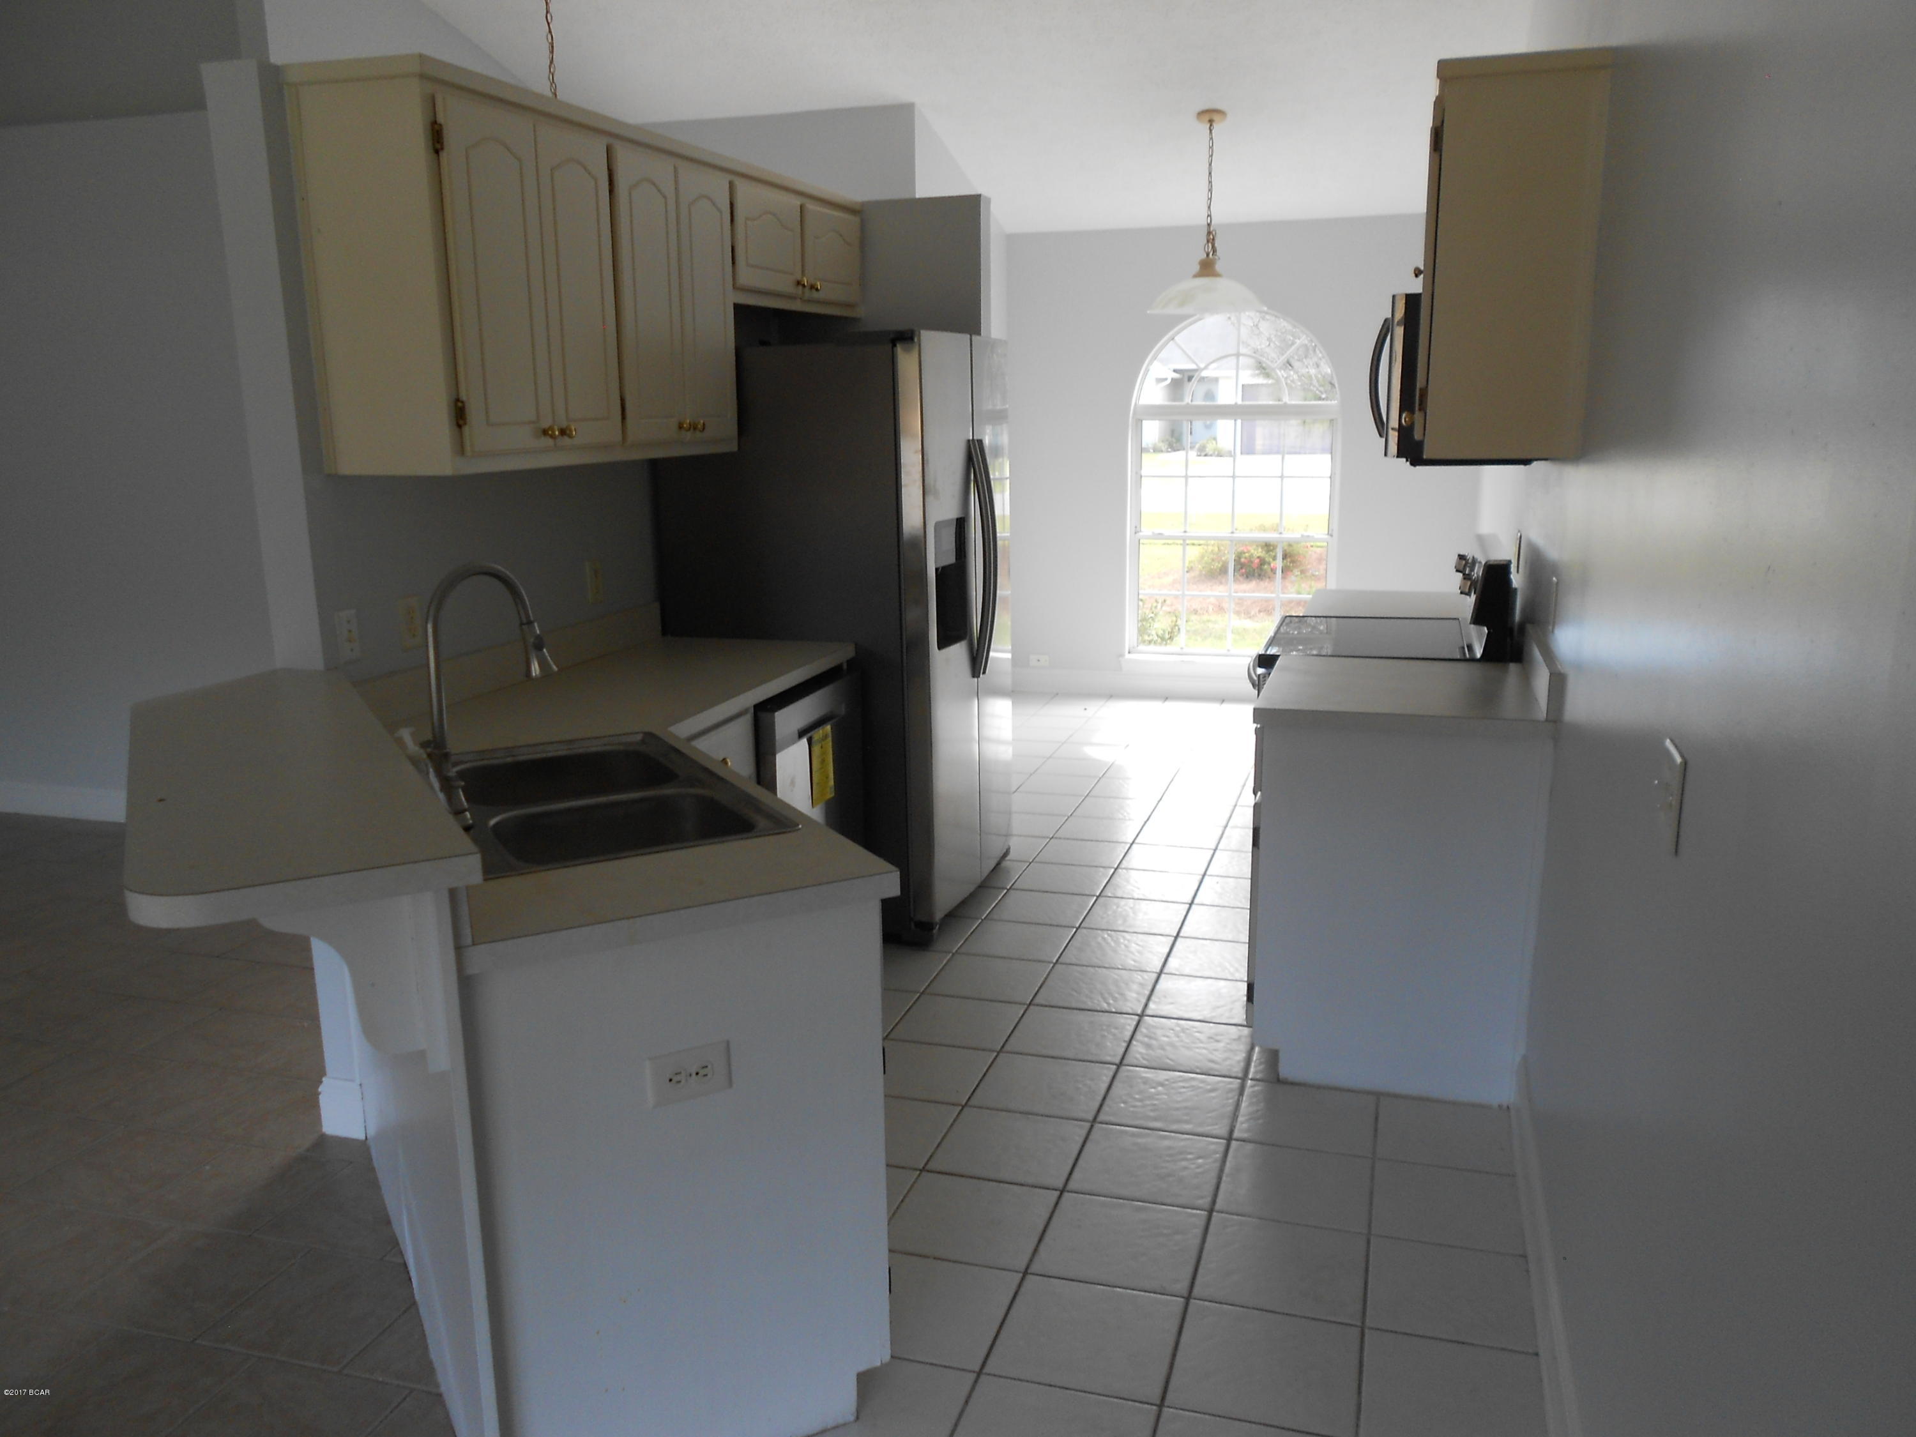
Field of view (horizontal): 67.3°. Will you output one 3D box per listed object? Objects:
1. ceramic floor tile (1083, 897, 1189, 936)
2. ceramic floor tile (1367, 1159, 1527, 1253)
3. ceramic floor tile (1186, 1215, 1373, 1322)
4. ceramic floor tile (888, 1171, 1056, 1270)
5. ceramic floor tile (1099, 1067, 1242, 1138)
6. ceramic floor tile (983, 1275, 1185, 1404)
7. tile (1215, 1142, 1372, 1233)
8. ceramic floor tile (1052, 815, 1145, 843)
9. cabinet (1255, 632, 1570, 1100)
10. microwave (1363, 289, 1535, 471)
[{"bbox_3d":[0.575,0.643,4.649,0.303,0.010,0.303,3,13,17],"label":"ceramic floor tile"},{"bbox_3d":[1.001,1.000,2.937,0.295,0.010,0.303,3,13,17],"label":"ceramic floor tile"},{"bbox_3d":[0.619,1.048,2.738,0.303,0.010,0.303,3,13,17],"label":"ceramic floor tile"},{"bbox_3d":[0.028,1.013,2.906,0.301,0.011,0.301,3,12,17],"label":"ceramic floor tile"},{"bbox_3d":[0.504,0.903,3.390,0.301,0.011,0.301,3,12,17],"label":"ceramic floor tile"},{"bbox_3d":[0.229,1.081,2.512,0.300,0.010,0.297,3,13,17],"label":"ceramic floor tile"},{"bbox_3d":[0.706,0.980,3.012,0.301,0.011,0.301,3,12,17],"label":"tile"},{"bbox_3d":[0.543,0.428,5.475,0.300,0.010,0.297,3,13,17],"label":"ceramic floor tile"},{"bbox_3d":[1.116,0.326,3.669,0.653,0.984,0.779,3,12,17],"label":"cabinet"},{"bbox_3d":[1.384,-0.937,3.996,0.434,0.425,0.757,3,13,17],"label":"microwave"}]

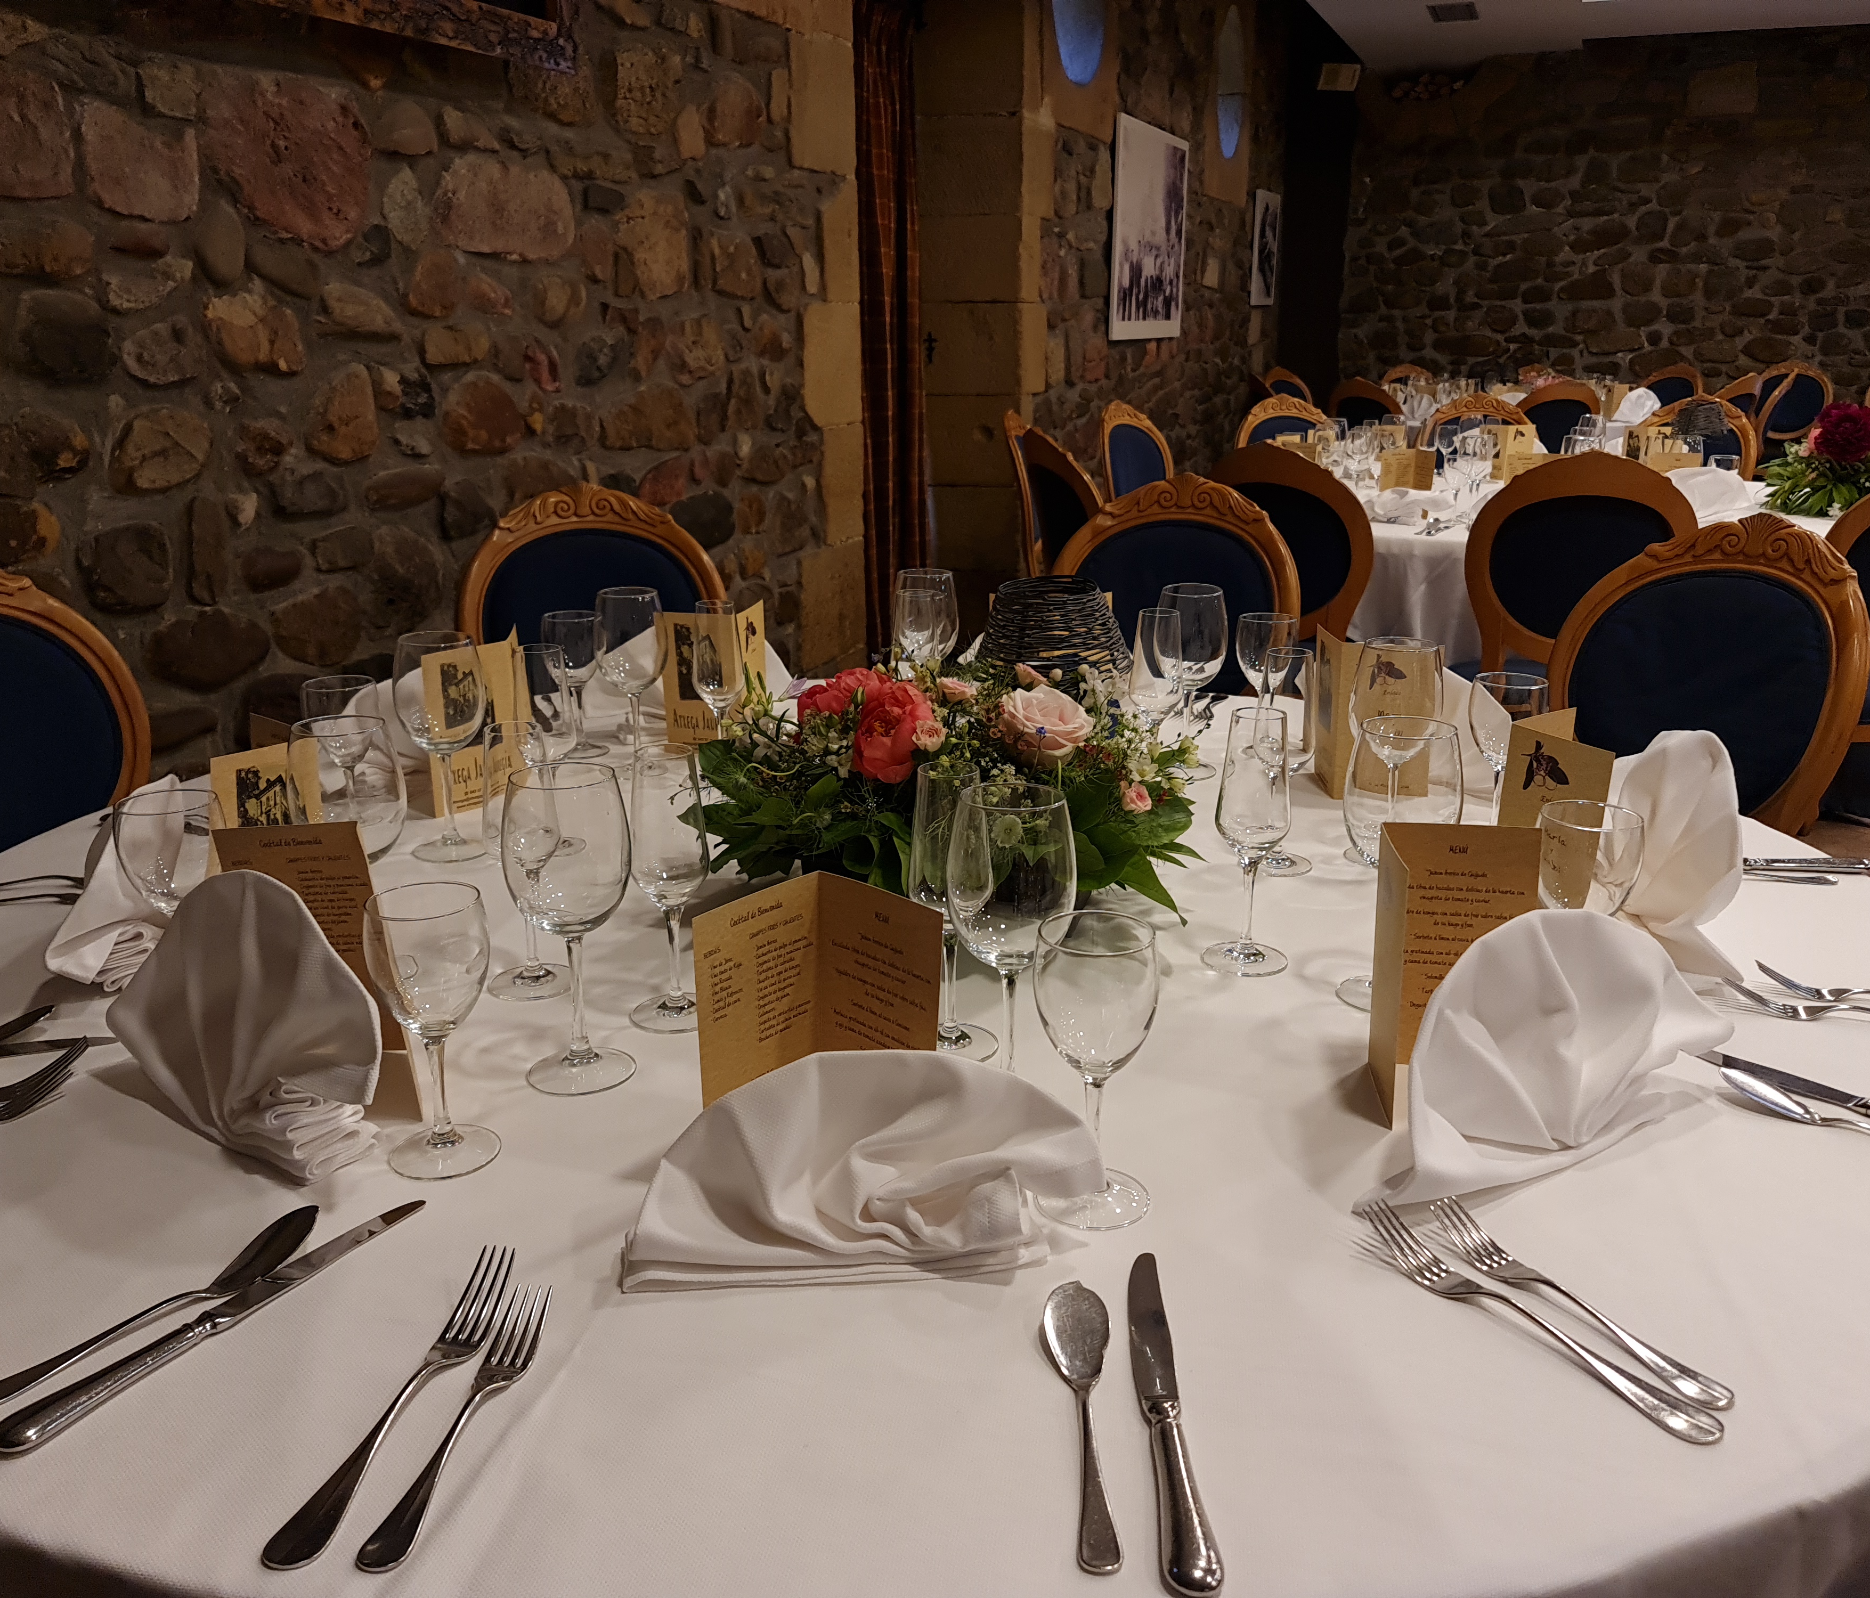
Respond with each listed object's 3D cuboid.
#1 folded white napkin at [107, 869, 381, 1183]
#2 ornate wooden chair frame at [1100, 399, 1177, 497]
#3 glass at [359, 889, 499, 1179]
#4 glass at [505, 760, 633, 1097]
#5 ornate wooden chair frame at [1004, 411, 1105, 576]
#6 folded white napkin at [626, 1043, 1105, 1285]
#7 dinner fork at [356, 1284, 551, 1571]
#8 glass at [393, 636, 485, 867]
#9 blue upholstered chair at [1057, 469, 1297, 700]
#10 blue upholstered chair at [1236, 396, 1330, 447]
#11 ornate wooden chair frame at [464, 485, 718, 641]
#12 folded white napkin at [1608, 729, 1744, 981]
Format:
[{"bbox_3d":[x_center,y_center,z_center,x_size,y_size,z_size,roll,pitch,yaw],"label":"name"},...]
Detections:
[{"bbox_3d":[-0.443,0.134,0.991,0.205,0.150,0.110,11,21,33],"label":"folded white napkin"},{"bbox_3d":[0.823,-0.815,5.161,0.560,0.980,0.485,13,21,36],"label":"ornate wooden chair frame"},{"bbox_3d":[-0.303,0.140,0.936,0.072,0.167,0.072,0,17,0],"label":"glass"},{"bbox_3d":[-0.243,0.087,1.032,0.081,0.212,0.081,0,17,0],"label":"glass"},{"bbox_3d":[0.516,-0.647,4.720,0.550,0.975,0.490,-8,18,-24],"label":"ornate wooden chair frame"},{"bbox_3d":[-0.037,0.186,0.809,0.240,0.110,0.090,-1,17,-5],"label":"folded white napkin"},{"bbox_3d":[-0.208,0.270,0.684,0.023,0.020,0.180,3,17,9],"label":"dinner fork"},{"bbox_3d":[-0.477,-0.049,1.488,0.087,0.203,0.087,0,17,0],"label":"glass"},{"bbox_3d":[0.398,-0.077,2.815,0.490,0.975,0.550,5,17,17],"label":"blue upholstered chair"},{"bbox_3d":[1.585,-1.207,6.592,0.490,0.975,0.550,-5,17,-17],"label":"blue upholstered chair"},{"bbox_3d":[-0.500,-0.011,2.600,0.490,0.980,0.560,-6,18,-20],"label":"ornate wooden chair frame"},{"bbox_3d":[0.580,0.037,1.211,0.090,0.165,0.210,6,18,19],"label":"folded white napkin"}]

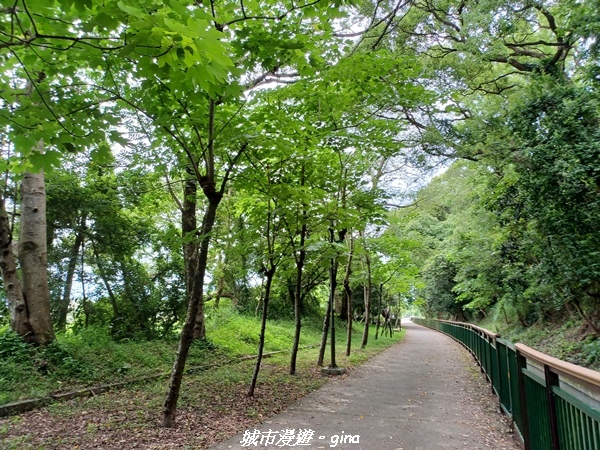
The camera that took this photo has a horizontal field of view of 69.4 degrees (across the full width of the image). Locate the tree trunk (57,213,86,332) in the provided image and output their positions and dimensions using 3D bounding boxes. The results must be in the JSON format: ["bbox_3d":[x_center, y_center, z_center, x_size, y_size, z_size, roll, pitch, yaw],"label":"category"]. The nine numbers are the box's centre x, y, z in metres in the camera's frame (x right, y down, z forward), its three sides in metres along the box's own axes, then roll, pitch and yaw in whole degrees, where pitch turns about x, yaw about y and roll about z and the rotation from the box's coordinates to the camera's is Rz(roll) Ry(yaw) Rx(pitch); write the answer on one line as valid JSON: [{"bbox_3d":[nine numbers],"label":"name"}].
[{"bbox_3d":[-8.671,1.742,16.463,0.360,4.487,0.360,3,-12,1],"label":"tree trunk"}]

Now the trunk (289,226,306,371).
[{"bbox_3d":[-0.064,1.988,11.965,0.190,4.060,0.190,3,-12,1],"label":"trunk"}]

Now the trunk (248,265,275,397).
[{"bbox_3d":[-0.755,2.071,8.637,0.150,2.540,0.150,8,-12,2],"label":"trunk"}]

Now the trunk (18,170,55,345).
[{"bbox_3d":[-7.254,0.800,12.001,0.720,4.921,0.720,-10,-12,-2],"label":"trunk"}]

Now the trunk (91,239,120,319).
[{"bbox_3d":[-8.244,2.255,18.344,0.250,3.584,0.250,-21,-11,-4],"label":"trunk"}]

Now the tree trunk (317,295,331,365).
[{"bbox_3d":[0.758,3.286,13.582,0.145,2.202,0.145,7,-12,2],"label":"tree trunk"}]

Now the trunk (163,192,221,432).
[{"bbox_3d":[-1.587,1.204,6.558,0.240,3.391,0.240,8,-12,2],"label":"trunk"}]

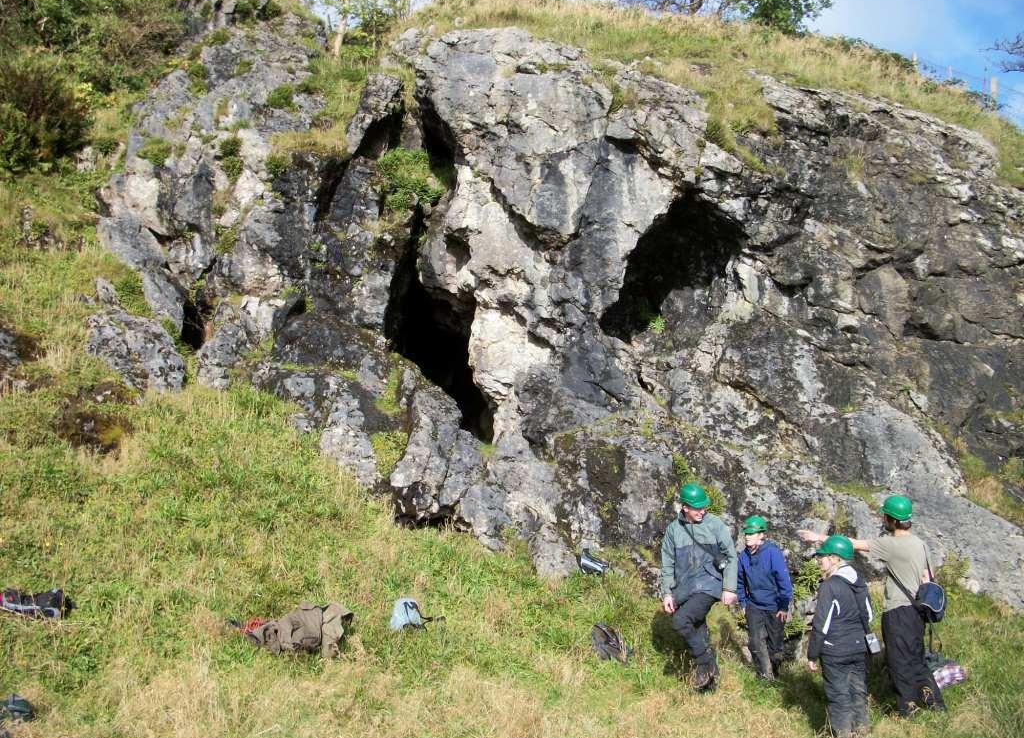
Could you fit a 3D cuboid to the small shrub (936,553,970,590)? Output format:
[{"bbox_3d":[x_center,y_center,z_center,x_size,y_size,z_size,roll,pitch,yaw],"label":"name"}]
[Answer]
[{"bbox_3d":[4.435,2.034,10.400,0.360,0.370,0.300,-3,-8,23],"label":"small shrub"}]

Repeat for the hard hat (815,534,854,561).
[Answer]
[{"bbox_3d":[2.461,1.362,7.900,0.300,0.190,0.230,-2,-8,12],"label":"hard hat"}]

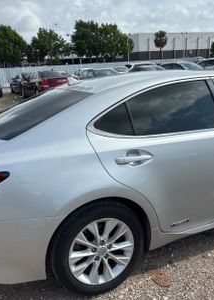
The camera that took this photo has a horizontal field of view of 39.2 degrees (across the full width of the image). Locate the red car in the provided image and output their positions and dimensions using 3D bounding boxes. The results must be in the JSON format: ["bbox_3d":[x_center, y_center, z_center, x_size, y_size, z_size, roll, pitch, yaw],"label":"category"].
[{"bbox_3d":[-3.609,-3.788,17.265,1.880,1.500,4.900,-11,17,-27],"label":"red car"}]

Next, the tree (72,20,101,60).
[{"bbox_3d":[-2.704,-15.103,45.562,5.200,8.430,5.200,-4,15,0],"label":"tree"}]

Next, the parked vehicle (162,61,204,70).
[{"bbox_3d":[4.715,-4.493,18.231,1.830,1.480,4.700,-9,17,-20],"label":"parked vehicle"}]

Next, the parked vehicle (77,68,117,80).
[{"bbox_3d":[-0.308,-3.866,16.981,1.830,1.470,4.700,-9,16,-19],"label":"parked vehicle"}]

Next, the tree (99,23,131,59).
[{"bbox_3d":[1.462,-15.148,45.640,5.010,7.710,5.010,-3,15,0],"label":"tree"}]

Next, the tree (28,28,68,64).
[{"bbox_3d":[-8.766,-14.157,45.077,6.000,7.600,6.000,-4,15,0],"label":"tree"}]

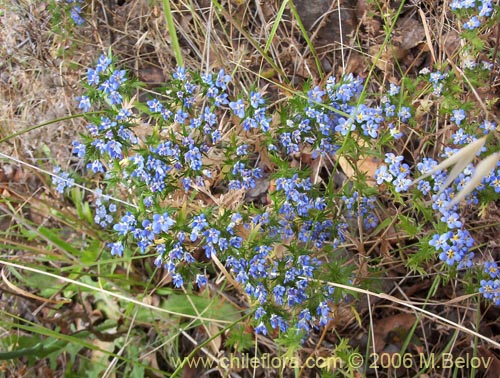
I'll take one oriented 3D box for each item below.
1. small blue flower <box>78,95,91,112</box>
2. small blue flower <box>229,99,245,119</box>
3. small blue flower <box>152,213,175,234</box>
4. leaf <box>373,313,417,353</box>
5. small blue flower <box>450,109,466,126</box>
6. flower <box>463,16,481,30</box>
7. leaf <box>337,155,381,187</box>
[{"bbox_3d":[-0.136,-0.070,0.465,0.012,0.009,0.014,0,75,6],"label":"small blue flower"},{"bbox_3d":[-0.011,-0.064,0.450,0.013,0.009,0.015,0,75,6],"label":"small blue flower"},{"bbox_3d":[-0.060,0.024,0.395,0.015,0.009,0.015,0,66,-6],"label":"small blue flower"},{"bbox_3d":[0.120,0.119,0.470,0.040,0.010,0.036,0,52,0],"label":"leaf"},{"bbox_3d":[0.166,-0.057,0.450,0.013,0.008,0.015,0,73,0],"label":"small blue flower"},{"bbox_3d":[0.194,-0.145,0.495,0.015,0.008,0.013,0,53,0],"label":"flower"},{"bbox_3d":[0.098,-0.017,0.510,0.044,0.010,0.034,0,52,0],"label":"leaf"}]

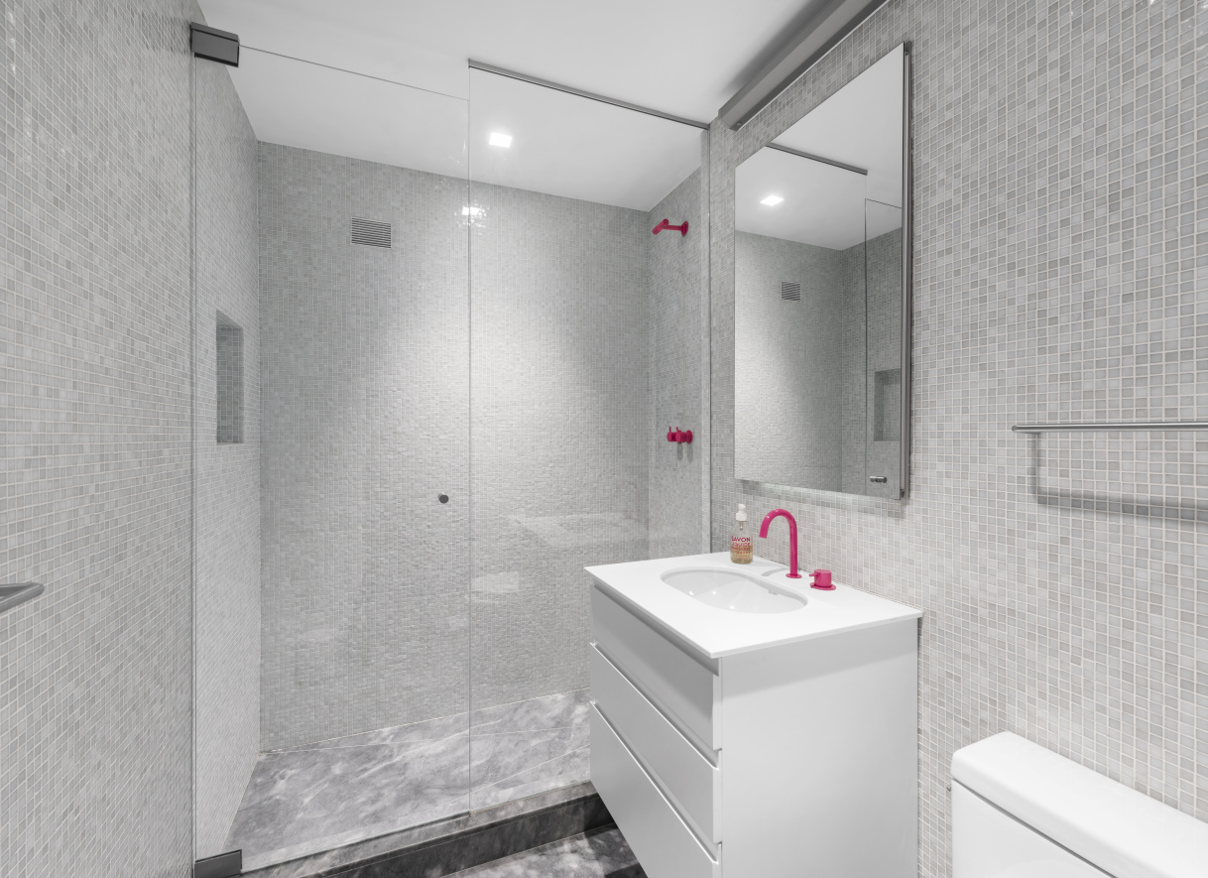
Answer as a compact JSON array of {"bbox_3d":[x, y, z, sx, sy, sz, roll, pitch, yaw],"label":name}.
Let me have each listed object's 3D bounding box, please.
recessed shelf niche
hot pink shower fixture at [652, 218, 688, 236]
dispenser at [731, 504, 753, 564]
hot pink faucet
[{"bbox_3d":[-1.193,-0.178,1.577,0.076,0.389,0.287,0,0,-22],"label":"recessed shelf niche"},{"bbox_3d":[0.292,-0.903,2.202,0.127,0.069,0.110,0,0,-22],"label":"hot pink shower fixture"},{"bbox_3d":[0.424,0.289,1.574,0.069,0.178,0.072,0,0,12],"label":"dispenser"},{"bbox_3d":[0.478,0.283,1.386,0.137,0.189,0.043,0,0,-22],"label":"hot pink faucet"}]

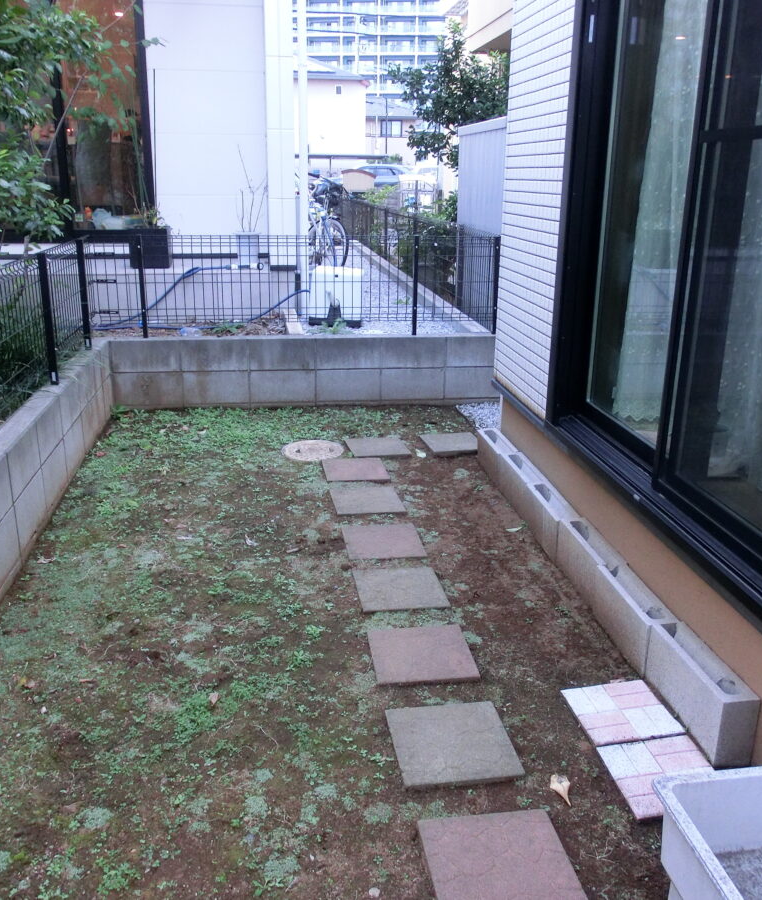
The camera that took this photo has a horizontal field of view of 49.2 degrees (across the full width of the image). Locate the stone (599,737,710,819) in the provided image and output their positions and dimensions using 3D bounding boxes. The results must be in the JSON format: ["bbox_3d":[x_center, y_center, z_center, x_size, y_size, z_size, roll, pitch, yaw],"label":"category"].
[{"bbox_3d":[0.710,0.826,2.085,0.253,0.030,0.251,-3,19,-9],"label":"stone"}]

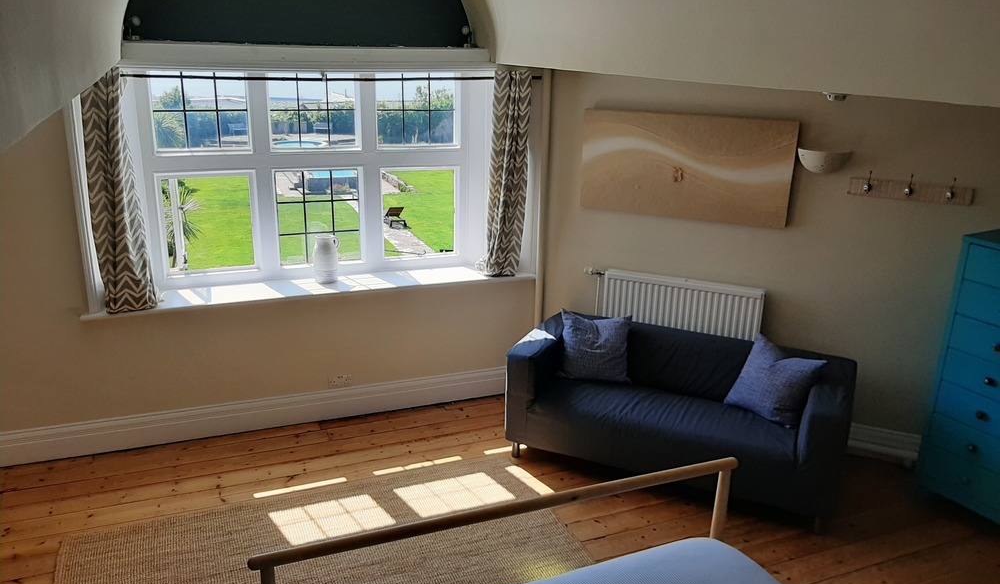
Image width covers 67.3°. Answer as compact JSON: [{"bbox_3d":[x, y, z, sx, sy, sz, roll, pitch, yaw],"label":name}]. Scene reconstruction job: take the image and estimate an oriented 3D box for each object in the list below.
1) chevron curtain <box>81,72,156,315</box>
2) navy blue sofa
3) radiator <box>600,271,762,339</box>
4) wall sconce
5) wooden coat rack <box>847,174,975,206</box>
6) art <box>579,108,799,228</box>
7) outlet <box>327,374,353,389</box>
[{"bbox_3d":[-2.080,-0.538,4.098,0.260,1.320,0.130,-5,18,-21],"label":"chevron curtain"},{"bbox_3d":[1.033,0.691,4.412,1.800,0.670,0.870,9,19,23],"label":"navy blue sofa"},{"bbox_3d":[1.140,0.229,4.800,0.970,0.620,0.095,8,18,22],"label":"radiator"},{"bbox_3d":[1.821,-0.732,4.228,0.285,0.130,0.125,8,18,22],"label":"wall sconce"},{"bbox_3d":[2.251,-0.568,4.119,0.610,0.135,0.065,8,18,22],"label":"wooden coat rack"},{"bbox_3d":[1.118,-0.765,4.578,1.260,0.610,0.040,8,18,22],"label":"art"},{"bbox_3d":[-1.033,0.581,4.874,0.147,0.086,0.016,-5,18,-21],"label":"outlet"}]

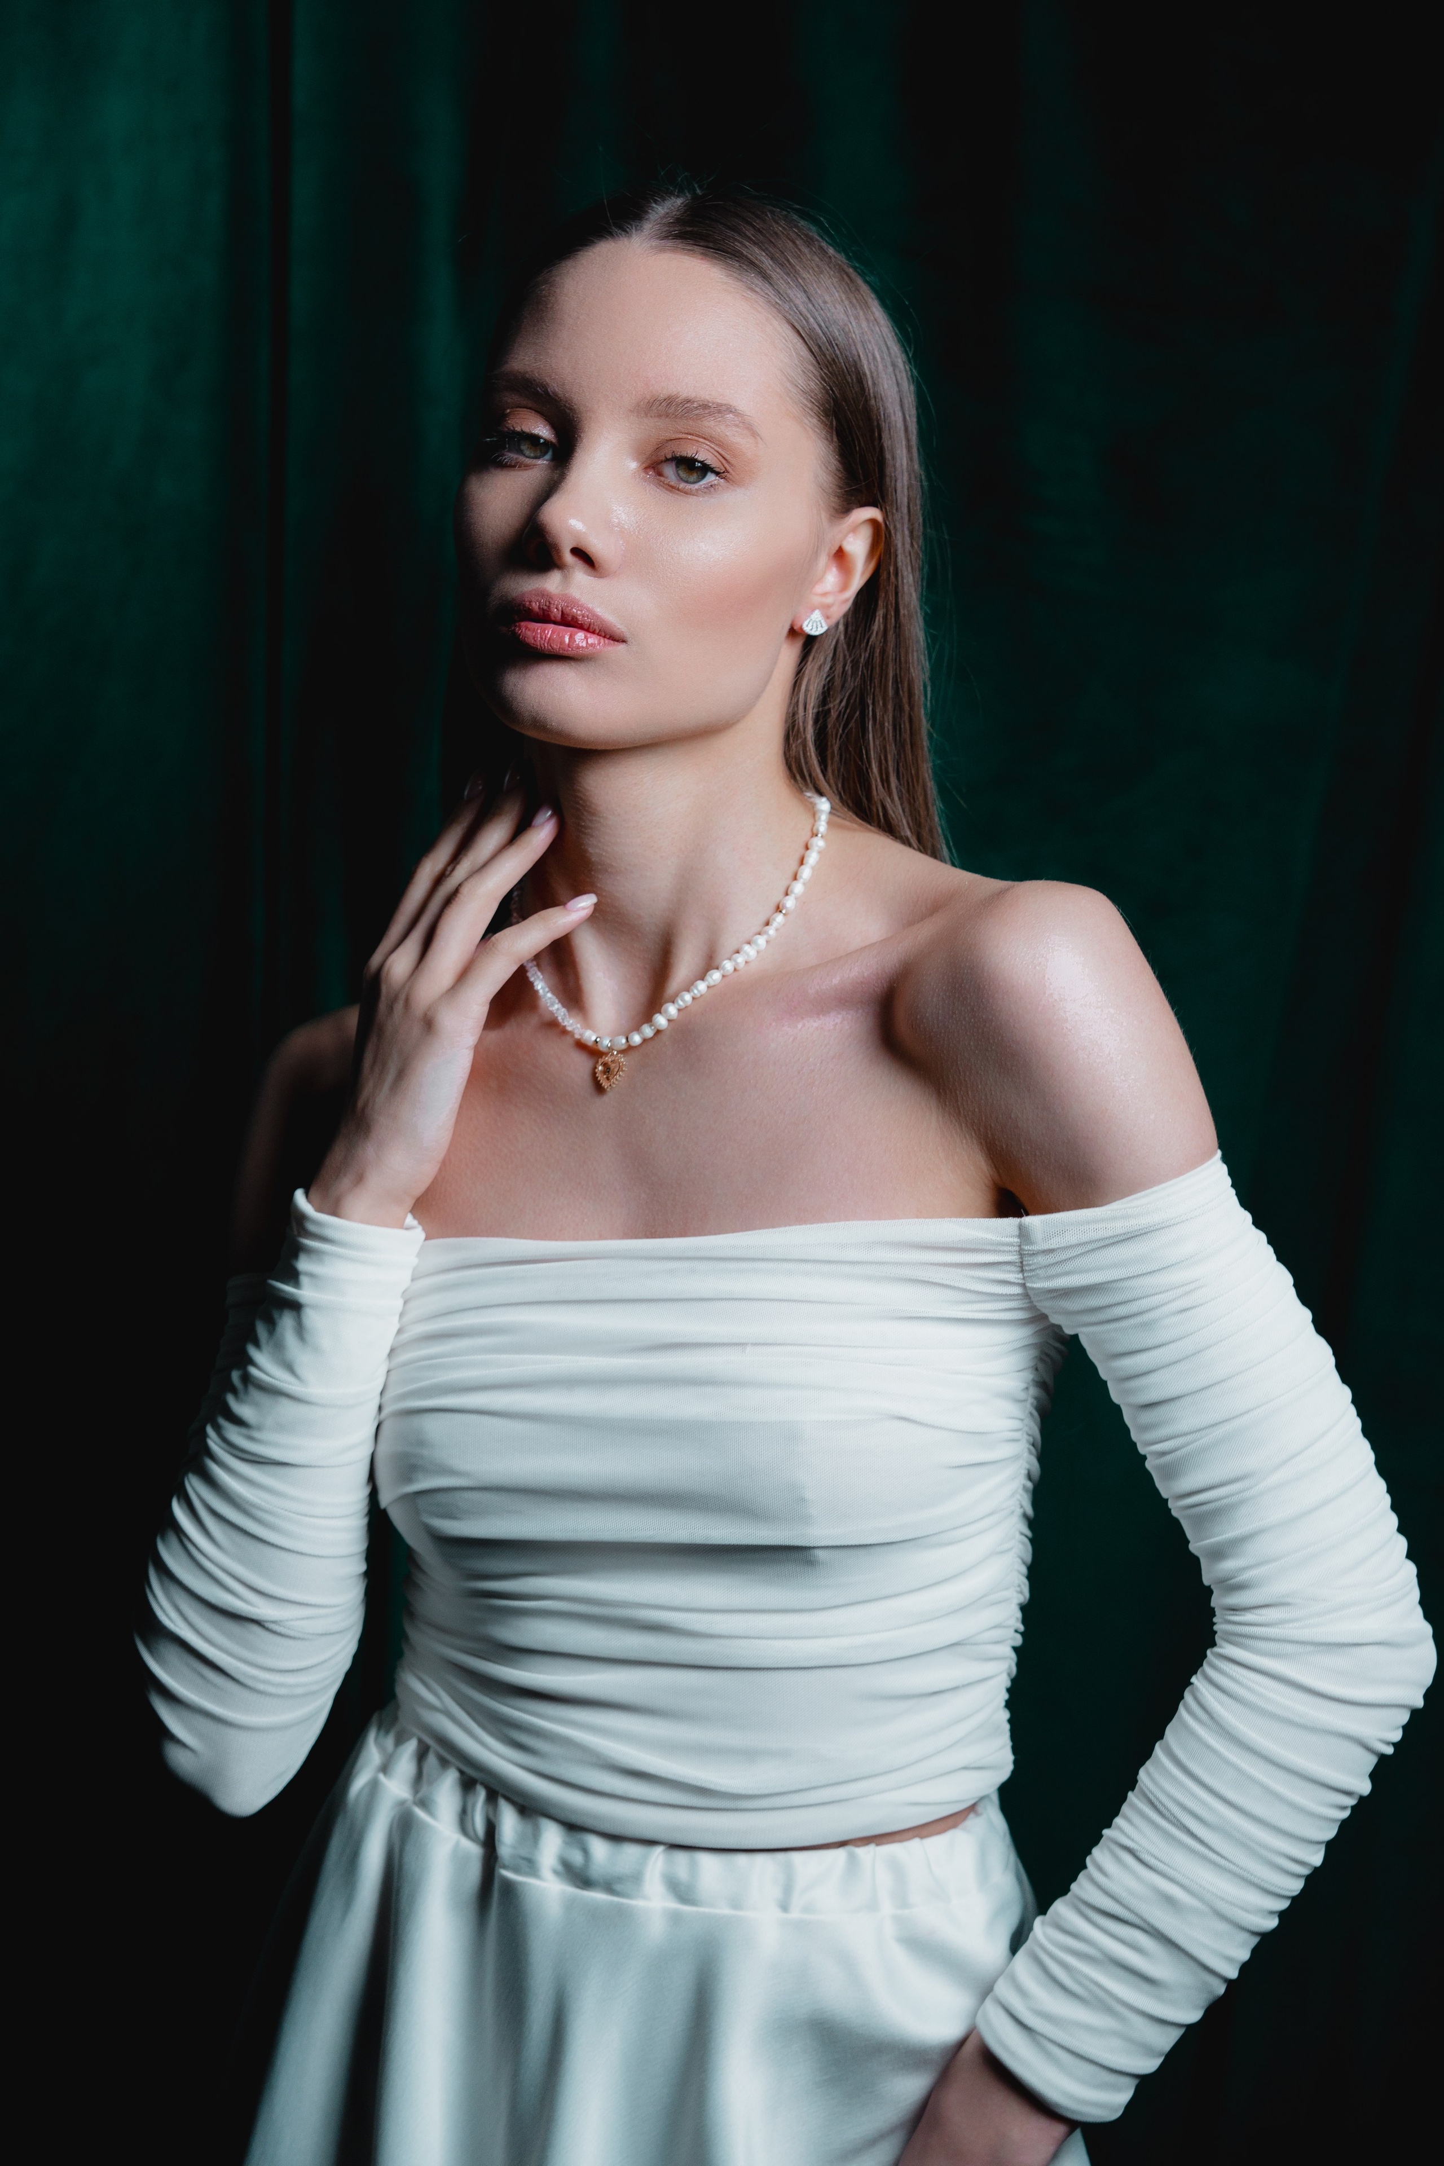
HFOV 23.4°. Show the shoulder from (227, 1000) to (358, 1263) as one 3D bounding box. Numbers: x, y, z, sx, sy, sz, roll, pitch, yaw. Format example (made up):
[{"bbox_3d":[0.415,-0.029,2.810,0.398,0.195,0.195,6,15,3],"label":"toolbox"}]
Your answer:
[{"bbox_3d":[-0.171,0.022,1.430,0.095,0.115,0.110,1,2,28],"label":"shoulder"}]

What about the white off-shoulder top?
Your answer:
[{"bbox_3d":[0.019,0.206,1.370,0.490,0.370,0.270,1,2,24],"label":"white off-shoulder top"}]

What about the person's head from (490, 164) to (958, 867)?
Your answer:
[{"bbox_3d":[-0.006,-0.222,1.385,0.175,0.250,0.215,8,1,25],"label":"person's head"}]

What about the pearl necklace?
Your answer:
[{"bbox_3d":[-0.019,-0.055,1.360,0.125,0.120,0.120,1,2,27],"label":"pearl necklace"}]

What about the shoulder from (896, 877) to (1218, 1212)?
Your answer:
[{"bbox_3d":[0.126,-0.014,1.300,0.120,0.125,0.120,1,2,26],"label":"shoulder"}]

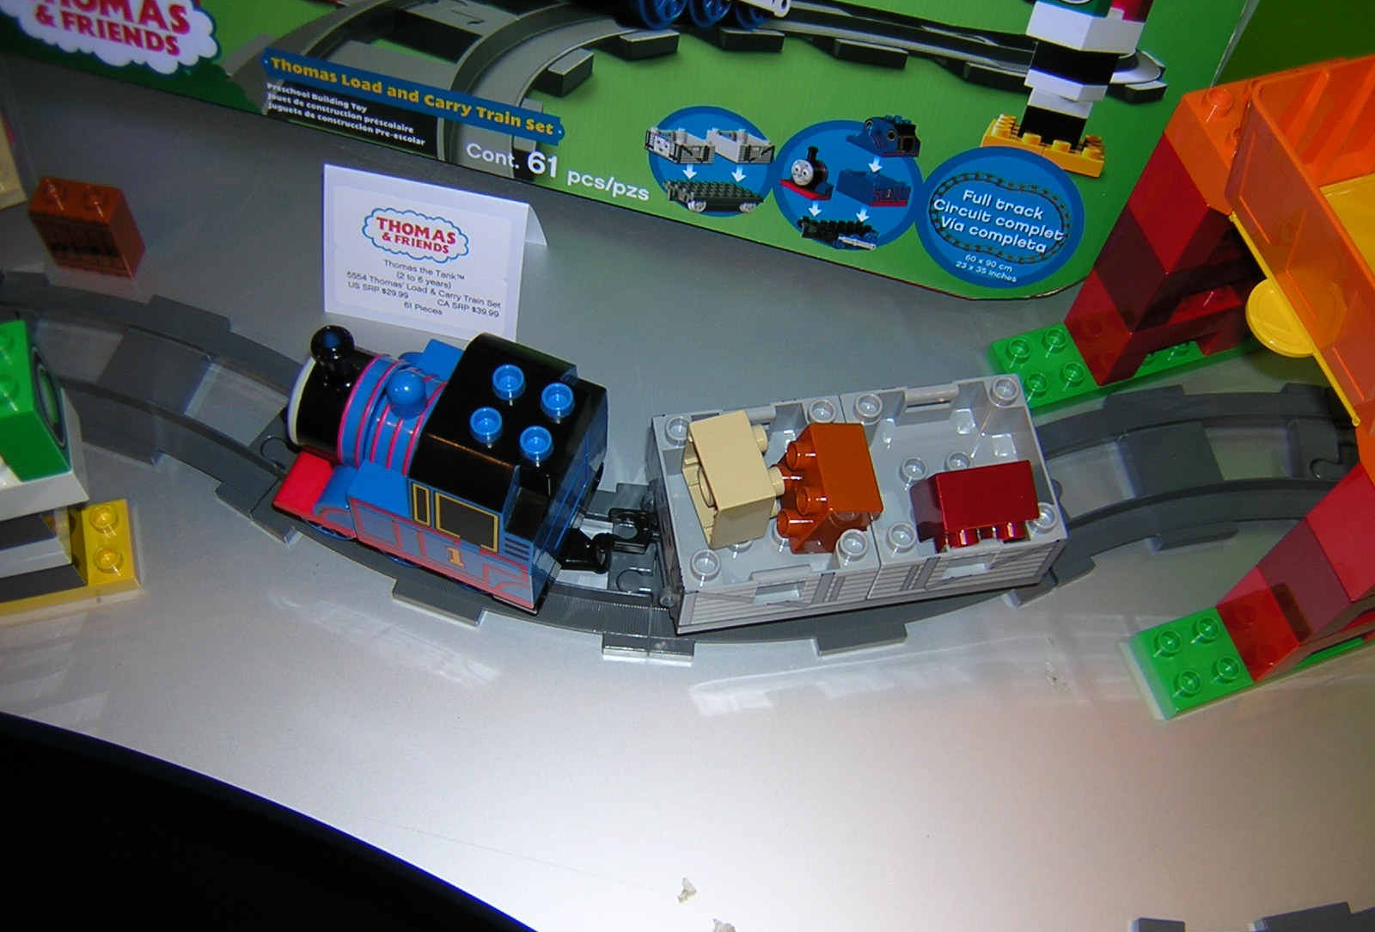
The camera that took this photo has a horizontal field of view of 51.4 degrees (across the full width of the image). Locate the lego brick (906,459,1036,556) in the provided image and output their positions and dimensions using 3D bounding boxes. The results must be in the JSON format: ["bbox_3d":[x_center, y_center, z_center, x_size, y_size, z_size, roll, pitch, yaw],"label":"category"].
[{"bbox_3d":[0.096,0.014,0.479,0.032,0.032,0.024,-8,83,-8],"label":"lego brick"}]

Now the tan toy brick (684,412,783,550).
[{"bbox_3d":[0.016,0.005,0.477,0.024,0.032,0.032,-13,64,-11],"label":"tan toy brick"}]

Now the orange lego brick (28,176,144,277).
[{"bbox_3d":[-0.233,-0.093,0.556,0.032,0.043,0.016,8,62,-1],"label":"orange lego brick"}]

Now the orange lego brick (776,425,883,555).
[{"bbox_3d":[0.044,0.008,0.472,0.024,0.032,0.032,1,62,-19],"label":"orange lego brick"}]

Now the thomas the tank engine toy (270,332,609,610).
[{"bbox_3d":[-0.081,-0.004,0.471,0.102,0.104,0.062,20,63,7],"label":"thomas the tank engine toy"}]

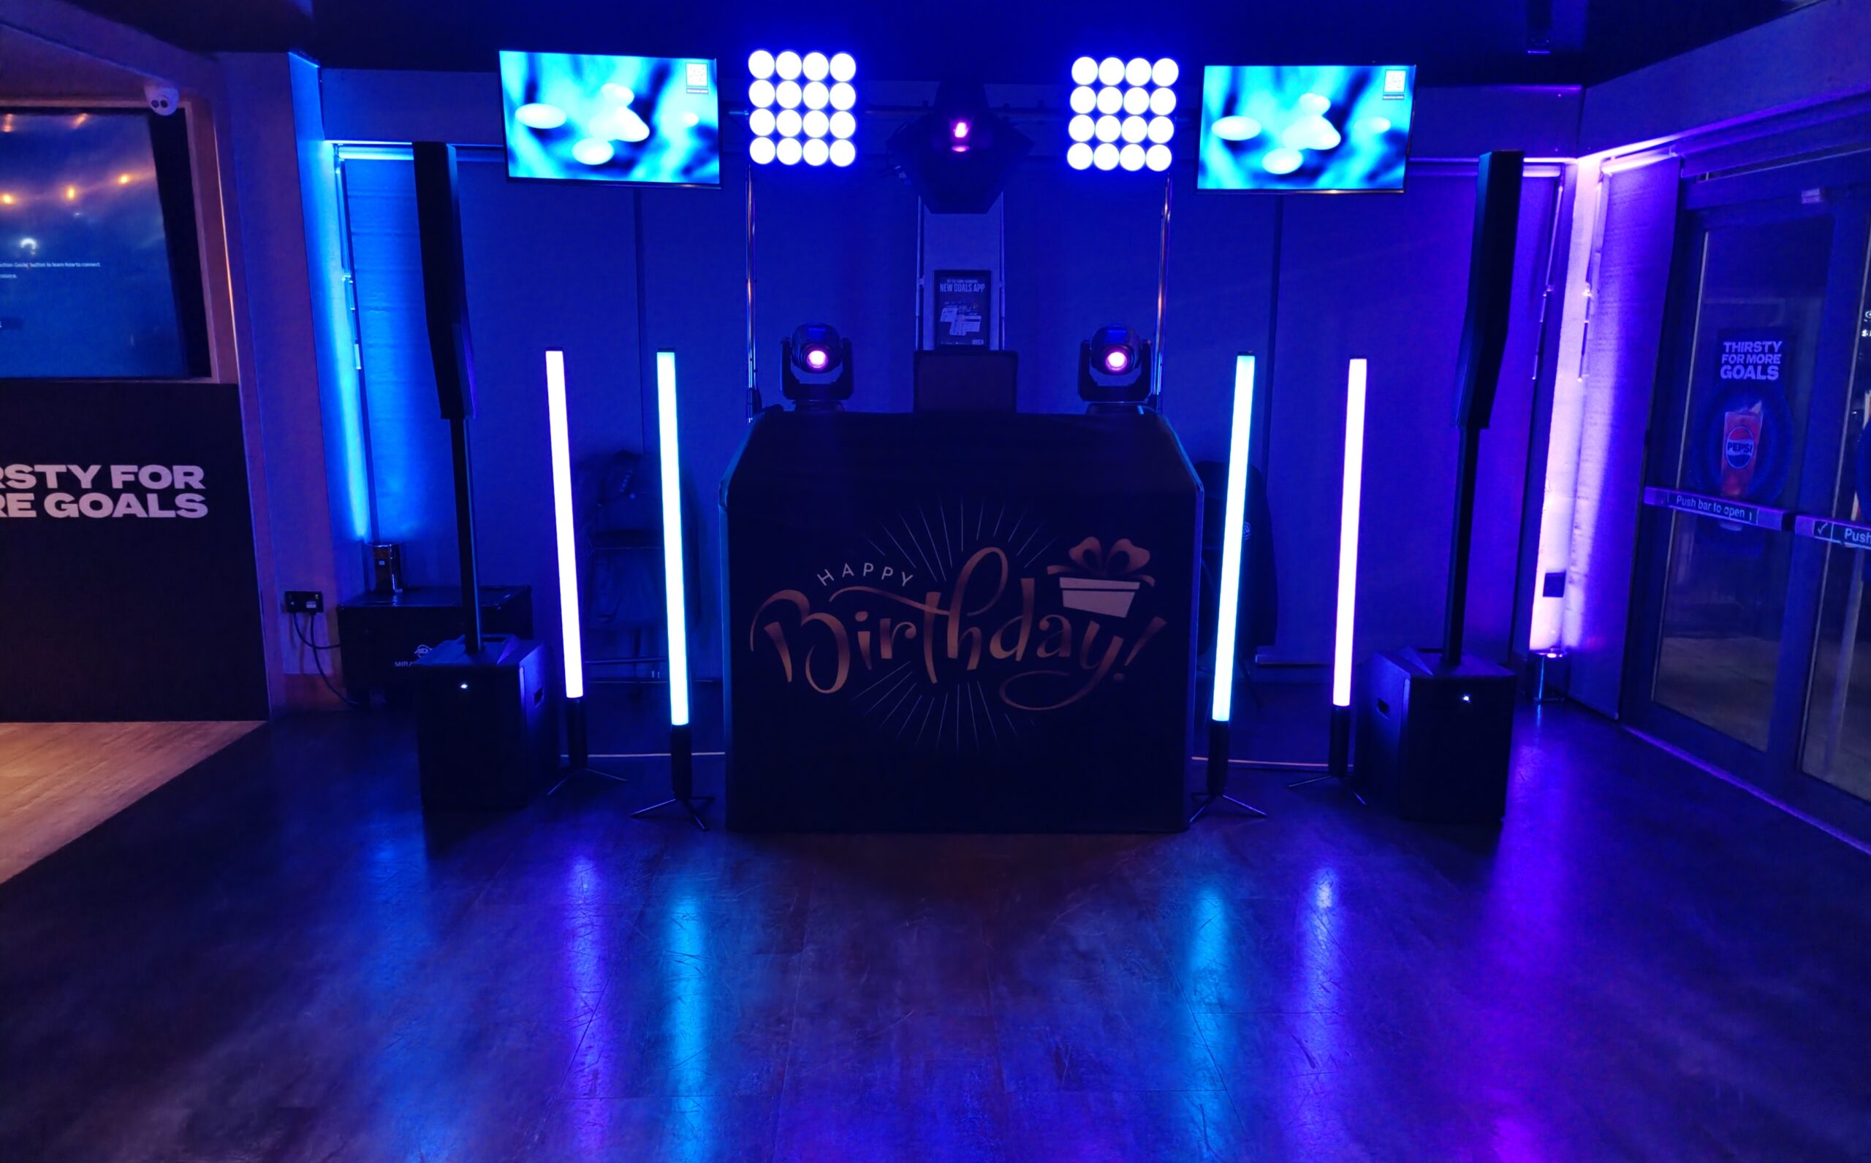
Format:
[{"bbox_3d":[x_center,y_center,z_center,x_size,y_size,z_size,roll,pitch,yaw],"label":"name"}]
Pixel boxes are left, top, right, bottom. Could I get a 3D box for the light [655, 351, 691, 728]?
[{"bbox_3d":[-0.800,-0.114,3.786,0.052,1.167,0.052,0,11,0],"label":"light"}]

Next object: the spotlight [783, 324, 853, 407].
[{"bbox_3d":[-0.398,-0.721,4.229,0.240,0.325,0.210,0,11,-2],"label":"spotlight"}]

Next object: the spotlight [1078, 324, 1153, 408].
[{"bbox_3d":[0.620,-0.722,4.266,0.240,0.325,0.210,0,11,-2],"label":"spotlight"}]

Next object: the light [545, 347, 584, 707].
[{"bbox_3d":[-1.217,-0.173,4.074,0.052,1.163,0.052,0,11,0],"label":"light"}]

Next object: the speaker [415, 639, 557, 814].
[{"bbox_3d":[-1.526,0.475,4.293,0.345,0.485,0.420,1,11,1],"label":"speaker"}]

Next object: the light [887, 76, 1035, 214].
[{"bbox_3d":[0.081,-1.458,4.154,0.465,0.410,0.340,0,11,-2],"label":"light"}]

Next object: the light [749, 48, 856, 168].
[{"bbox_3d":[-0.445,-1.594,4.179,0.370,0.380,0.120,-1,12,-7],"label":"light"}]

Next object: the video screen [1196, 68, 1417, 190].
[{"bbox_3d":[1.258,-1.538,4.220,0.715,0.412,0.060,1,13,3],"label":"video screen"}]

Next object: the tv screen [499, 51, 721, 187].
[{"bbox_3d":[-1.096,-1.571,4.241,0.725,0.430,0.070,-1,16,-7],"label":"tv screen"}]

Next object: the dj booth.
[{"bbox_3d":[0.060,0.100,4.197,1.430,1.280,0.700,0,11,0],"label":"dj booth"}]

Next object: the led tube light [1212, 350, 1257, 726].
[{"bbox_3d":[0.917,-0.117,3.829,0.052,1.156,0.052,1,11,0],"label":"led tube light"}]

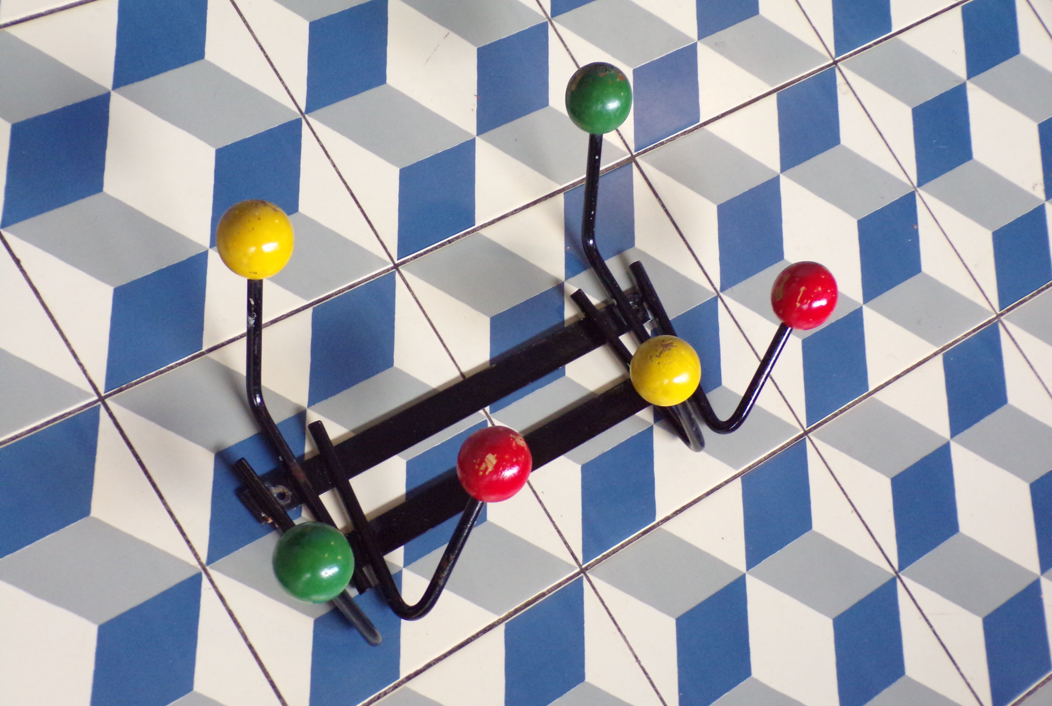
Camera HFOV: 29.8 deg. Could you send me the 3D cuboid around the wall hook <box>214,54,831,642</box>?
[{"bbox_3d":[-0.015,-0.012,1.080,0.400,0.100,0.225,-27,83,-36],"label":"wall hook"}]

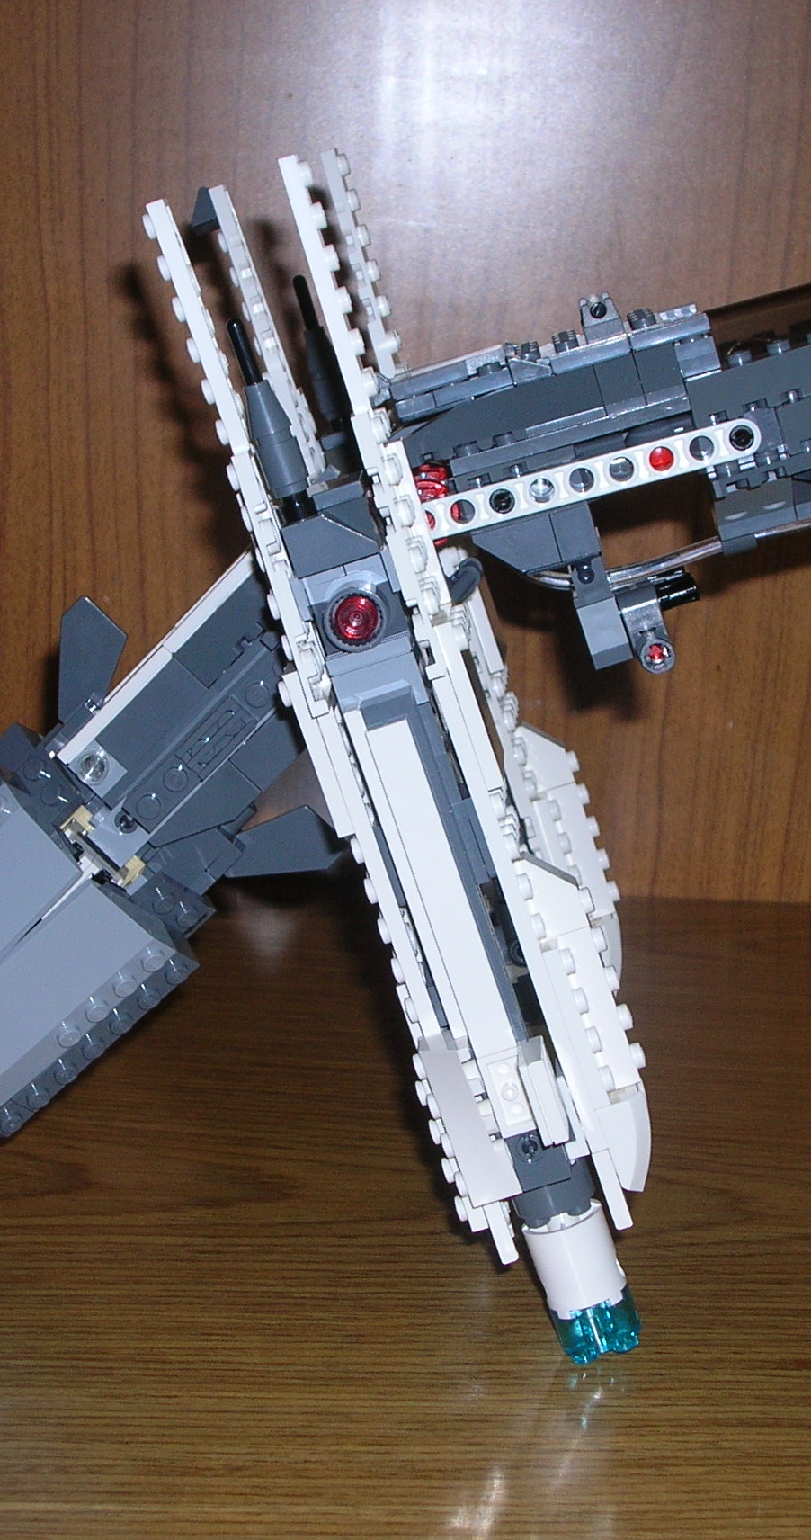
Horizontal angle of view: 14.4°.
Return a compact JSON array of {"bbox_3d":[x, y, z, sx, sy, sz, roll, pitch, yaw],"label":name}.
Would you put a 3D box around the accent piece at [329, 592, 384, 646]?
[{"bbox_3d":[-0.009,-0.028,0.597,0.009,0.009,0.004,-18,8,7],"label":"accent piece"}]

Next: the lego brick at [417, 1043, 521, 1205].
[{"bbox_3d":[0.012,0.064,0.602,0.010,0.032,0.016,-18,8,7],"label":"lego brick"}]

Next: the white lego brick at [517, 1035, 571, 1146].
[{"bbox_3d":[0.026,0.061,0.602,0.005,0.016,0.016,-18,8,7],"label":"white lego brick"}]

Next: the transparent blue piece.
[{"bbox_3d":[0.037,0.106,0.616,0.016,0.011,0.016,-18,8,7],"label":"transparent blue piece"}]

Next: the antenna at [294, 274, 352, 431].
[{"bbox_3d":[-0.018,-0.091,0.700,0.008,0.035,0.008,-16,6,6],"label":"antenna"}]

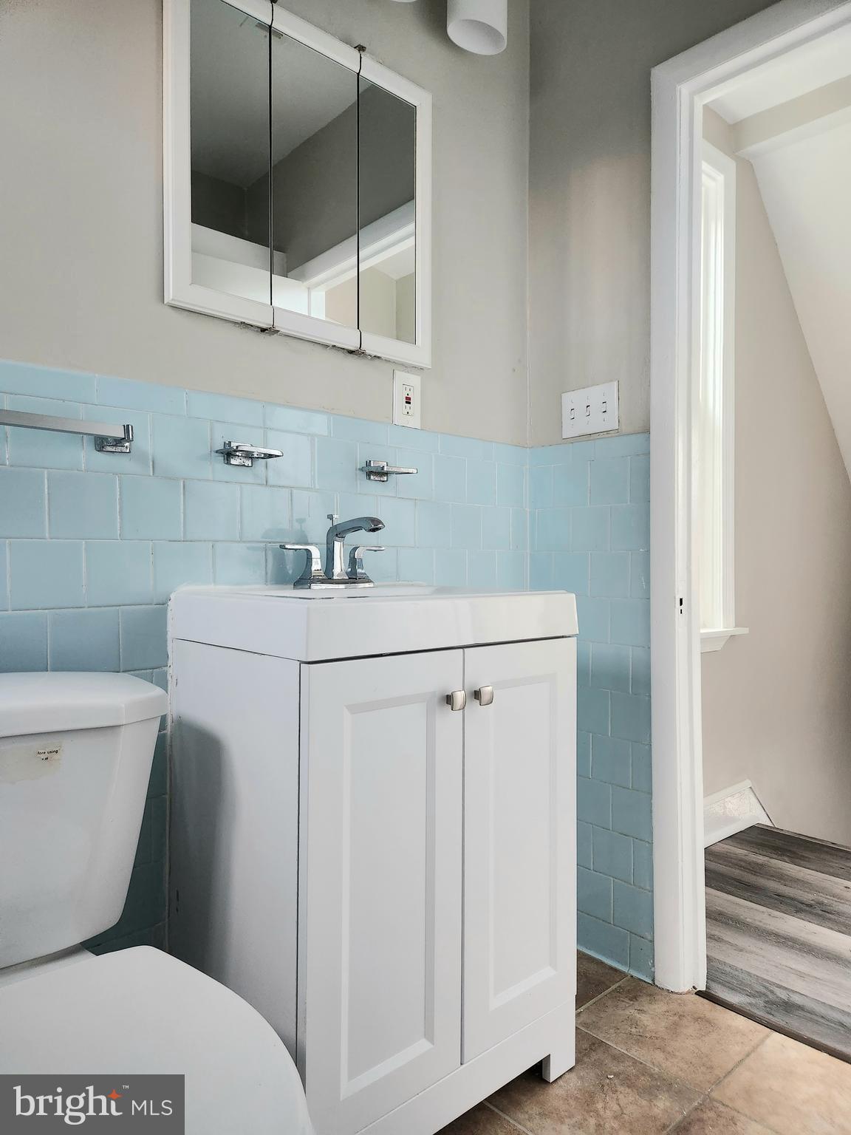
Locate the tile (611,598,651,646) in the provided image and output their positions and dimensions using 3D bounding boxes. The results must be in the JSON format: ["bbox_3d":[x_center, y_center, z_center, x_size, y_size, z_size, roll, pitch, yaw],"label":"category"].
[{"bbox_3d":[0.474,0.125,1.728,0.009,0.108,0.108,0,0,-42],"label":"tile"}]

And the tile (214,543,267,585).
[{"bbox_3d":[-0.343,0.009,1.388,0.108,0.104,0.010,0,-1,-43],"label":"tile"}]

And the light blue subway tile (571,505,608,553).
[{"bbox_3d":[0.401,-0.093,1.813,0.010,0.108,0.108,0,-1,-43],"label":"light blue subway tile"}]

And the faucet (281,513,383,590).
[{"bbox_3d":[-0.133,-0.032,1.417,0.250,0.144,0.185,0,0,-43],"label":"faucet"}]

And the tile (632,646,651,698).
[{"bbox_3d":[0.493,0.235,1.720,0.009,0.108,0.049,0,0,-43],"label":"tile"}]

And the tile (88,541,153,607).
[{"bbox_3d":[-0.505,0.011,1.242,0.108,0.108,0.009,0,0,-43],"label":"tile"}]

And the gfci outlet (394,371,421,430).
[{"bbox_3d":[-0.038,-0.371,1.678,0.075,0.119,0.010,0,-1,-43],"label":"gfci outlet"}]

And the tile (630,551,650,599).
[{"bbox_3d":[0.493,0.018,1.717,0.010,0.104,0.053,0,-1,-43],"label":"tile"}]

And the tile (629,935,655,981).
[{"bbox_3d":[0.493,0.885,1.713,0.010,0.092,0.061,0,-1,-43],"label":"tile"}]

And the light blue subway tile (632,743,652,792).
[{"bbox_3d":[0.491,0.452,1.707,0.009,0.108,0.057,0,0,-42],"label":"light blue subway tile"}]

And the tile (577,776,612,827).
[{"bbox_3d":[0.410,0.574,1.844,0.010,0.110,0.108,0,0,-43],"label":"tile"}]

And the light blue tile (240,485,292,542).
[{"bbox_3d":[-0.305,-0.098,1.428,0.108,0.108,0.009,0,0,-43],"label":"light blue tile"}]

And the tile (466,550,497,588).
[{"bbox_3d":[0.135,0.010,1.837,0.108,0.105,0.010,0,-1,-43],"label":"tile"}]

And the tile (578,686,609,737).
[{"bbox_3d":[0.399,0.342,1.809,0.009,0.108,0.108,0,0,-42],"label":"tile"}]

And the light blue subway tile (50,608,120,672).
[{"bbox_3d":[-0.548,0.120,1.212,0.108,0.108,0.010,0,0,-43],"label":"light blue subway tile"}]

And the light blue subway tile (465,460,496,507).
[{"bbox_3d":[0.135,-0.206,1.838,0.102,0.106,0.010,0,-1,-43],"label":"light blue subway tile"}]

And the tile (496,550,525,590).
[{"bbox_3d":[0.217,0.016,1.919,0.108,0.108,0.010,0,-1,-43],"label":"tile"}]

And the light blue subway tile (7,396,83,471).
[{"bbox_3d":[-0.586,-0.204,1.162,0.108,0.108,0.010,0,-1,-43],"label":"light blue subway tile"}]

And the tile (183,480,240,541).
[{"bbox_3d":[-0.385,-0.099,1.351,0.108,0.108,0.009,0,0,-43],"label":"tile"}]

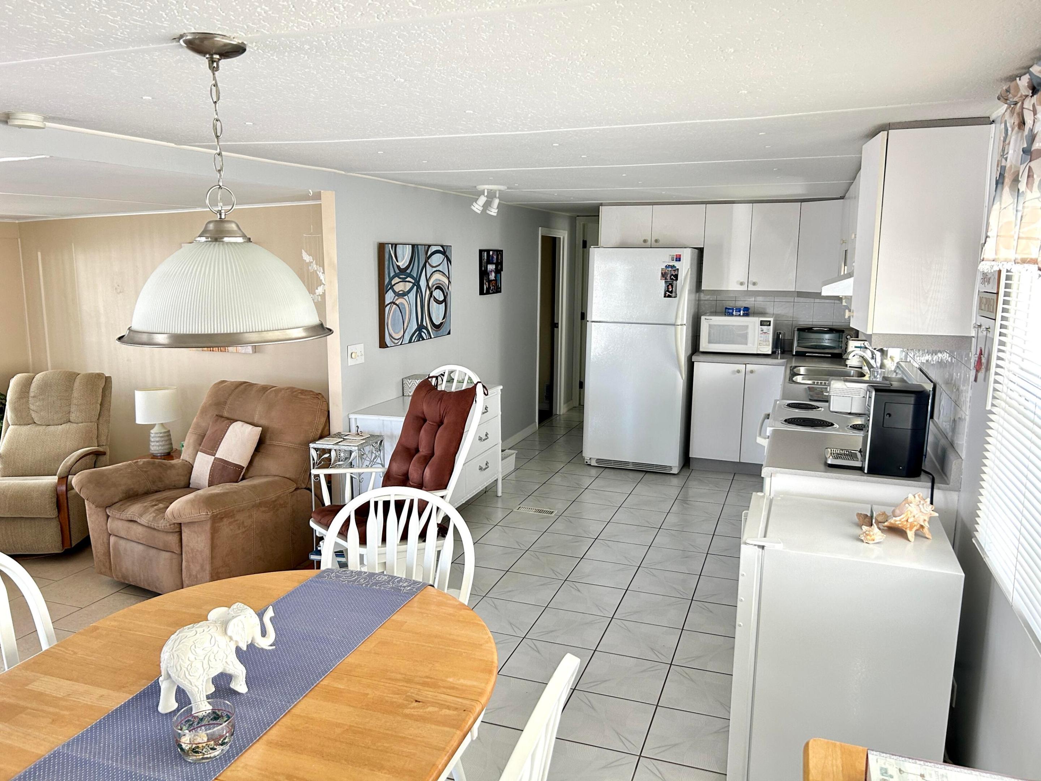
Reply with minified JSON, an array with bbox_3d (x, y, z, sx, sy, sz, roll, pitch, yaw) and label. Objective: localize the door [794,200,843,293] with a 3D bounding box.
[{"bbox_3d":[2.229,-1.072,5.849,0.025,0.671,0.415,-4,11,-25],"label":"door"}]

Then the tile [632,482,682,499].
[{"bbox_3d":[1.013,0.739,5.800,0.329,0.010,0.329,4,11,19],"label":"tile"}]

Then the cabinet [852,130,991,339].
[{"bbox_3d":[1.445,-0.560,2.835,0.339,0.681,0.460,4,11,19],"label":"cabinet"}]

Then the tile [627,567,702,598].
[{"bbox_3d":[0.771,1.032,4.177,0.330,0.010,0.330,4,11,19],"label":"tile"}]

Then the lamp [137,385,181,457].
[{"bbox_3d":[-2.119,0.184,4.569,0.236,0.395,0.236,4,11,19],"label":"lamp"}]

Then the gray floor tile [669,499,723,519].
[{"bbox_3d":[1.207,0.810,5.340,0.325,0.010,0.325,4,11,19],"label":"gray floor tile"}]

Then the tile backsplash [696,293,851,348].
[{"bbox_3d":[2.142,-0.581,6.381,1.365,0.457,0.020,4,11,20],"label":"tile backsplash"}]

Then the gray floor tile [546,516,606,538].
[{"bbox_3d":[0.366,0.874,4.984,0.329,0.010,0.329,4,11,19],"label":"gray floor tile"}]

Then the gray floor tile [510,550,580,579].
[{"bbox_3d":[0.142,0.974,4.338,0.325,0.010,0.325,4,11,19],"label":"gray floor tile"}]

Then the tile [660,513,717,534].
[{"bbox_3d":[1.103,0.867,5.074,0.329,0.010,0.329,4,11,19],"label":"tile"}]

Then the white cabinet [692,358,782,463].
[{"bbox_3d":[1.780,0.132,6.370,0.674,0.780,0.591,4,11,19],"label":"white cabinet"}]

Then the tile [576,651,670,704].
[{"bbox_3d":[0.434,1.183,3.225,0.329,0.010,0.329,4,11,19],"label":"tile"}]

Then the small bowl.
[{"bbox_3d":[-0.625,0.678,1.555,0.114,0.070,0.114,1,10,0],"label":"small bowl"}]

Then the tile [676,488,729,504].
[{"bbox_3d":[1.318,0.758,5.645,0.325,0.010,0.325,4,11,19],"label":"tile"}]

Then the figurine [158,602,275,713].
[{"bbox_3d":[-0.647,0.563,1.679,0.235,0.198,0.120,-7,12,-37],"label":"figurine"}]

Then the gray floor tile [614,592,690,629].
[{"bbox_3d":[0.658,1.086,3.868,0.330,0.010,0.330,4,11,19],"label":"gray floor tile"}]

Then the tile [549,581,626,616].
[{"bbox_3d":[0.341,1.051,3.931,0.325,0.010,0.322,4,11,20],"label":"tile"}]

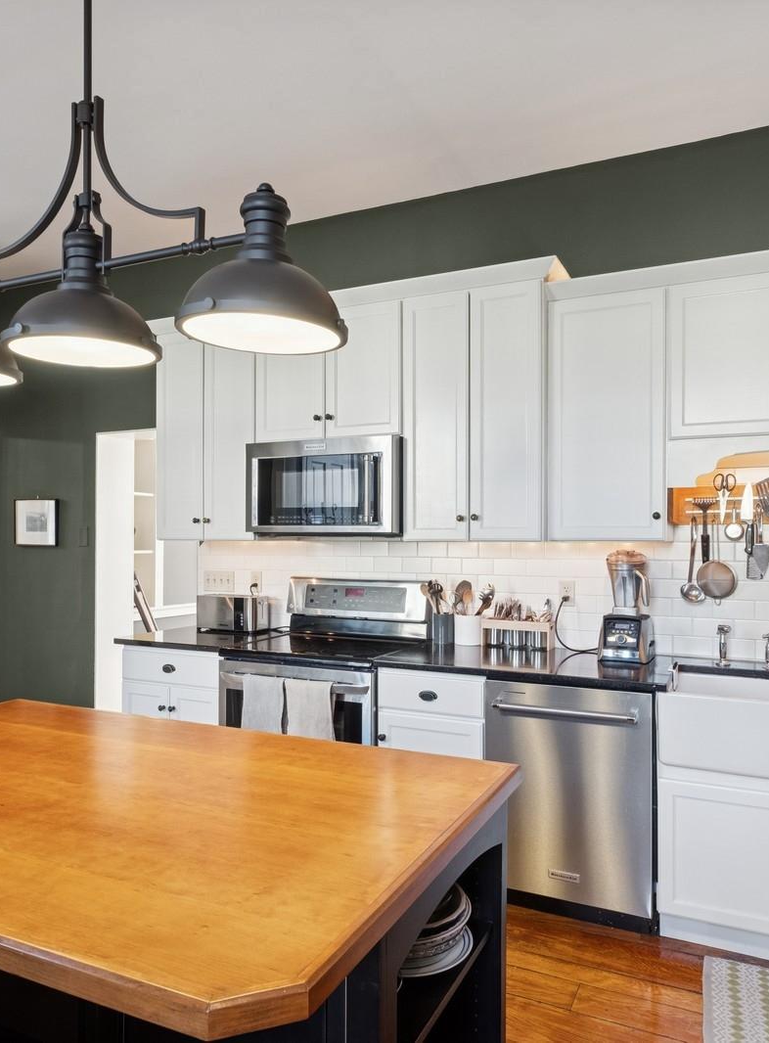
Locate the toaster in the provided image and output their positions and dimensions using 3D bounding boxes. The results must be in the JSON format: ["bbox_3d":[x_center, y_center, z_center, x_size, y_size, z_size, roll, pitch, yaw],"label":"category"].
[{"bbox_3d":[-0.753,0.472,3.769,0.345,0.190,0.190,0,-1,25],"label":"toaster"}]

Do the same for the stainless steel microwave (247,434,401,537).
[{"bbox_3d":[-0.215,-0.146,3.471,0.757,0.430,0.415,0,0,25],"label":"stainless steel microwave"}]

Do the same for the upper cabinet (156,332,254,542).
[{"bbox_3d":[-0.810,-0.434,3.830,0.608,1.037,0.380,0,-1,25],"label":"upper cabinet"}]

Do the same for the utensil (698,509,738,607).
[{"bbox_3d":[1.316,0.134,2.923,0.145,0.385,0.070,0,0,25],"label":"utensil"}]

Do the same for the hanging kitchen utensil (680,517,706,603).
[{"bbox_3d":[1.233,0.151,2.954,0.100,0.352,0.085,0,0,25],"label":"hanging kitchen utensil"}]

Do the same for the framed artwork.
[{"bbox_3d":[-2.199,0.006,4.673,0.358,0.296,0.030,0,-1,25],"label":"framed artwork"}]

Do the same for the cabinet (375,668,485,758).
[{"bbox_3d":[0.300,0.987,3.166,0.463,0.787,0.600,0,-1,25],"label":"cabinet"}]

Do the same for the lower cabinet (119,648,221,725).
[{"bbox_3d":[-0.892,1.036,3.713,0.605,0.883,0.555,0,0,25],"label":"lower cabinet"}]

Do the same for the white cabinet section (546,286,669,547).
[{"bbox_3d":[0.925,-0.398,3.010,0.450,0.950,0.340,0,0,25],"label":"white cabinet section"}]

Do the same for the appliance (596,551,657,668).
[{"bbox_3d":[0.980,0.337,2.995,0.200,0.438,0.215,0,0,30],"label":"appliance"}]

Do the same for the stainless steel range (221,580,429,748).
[{"bbox_3d":[-0.267,0.874,3.345,0.760,1.200,0.670,0,0,25],"label":"stainless steel range"}]

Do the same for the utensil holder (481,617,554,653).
[{"bbox_3d":[0.590,0.497,3.264,0.295,0.123,0.100,0,0,25],"label":"utensil holder"}]

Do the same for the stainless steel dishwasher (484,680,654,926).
[{"bbox_3d":[0.776,0.982,2.925,0.596,0.772,0.610,0,-1,25],"label":"stainless steel dishwasher"}]

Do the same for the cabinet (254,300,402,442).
[{"bbox_3d":[-0.201,-0.660,3.514,0.762,0.588,0.335,0,0,25],"label":"cabinet"}]

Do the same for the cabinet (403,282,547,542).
[{"bbox_3d":[0.436,-0.441,3.245,0.617,1.037,0.380,0,-1,25],"label":"cabinet"}]

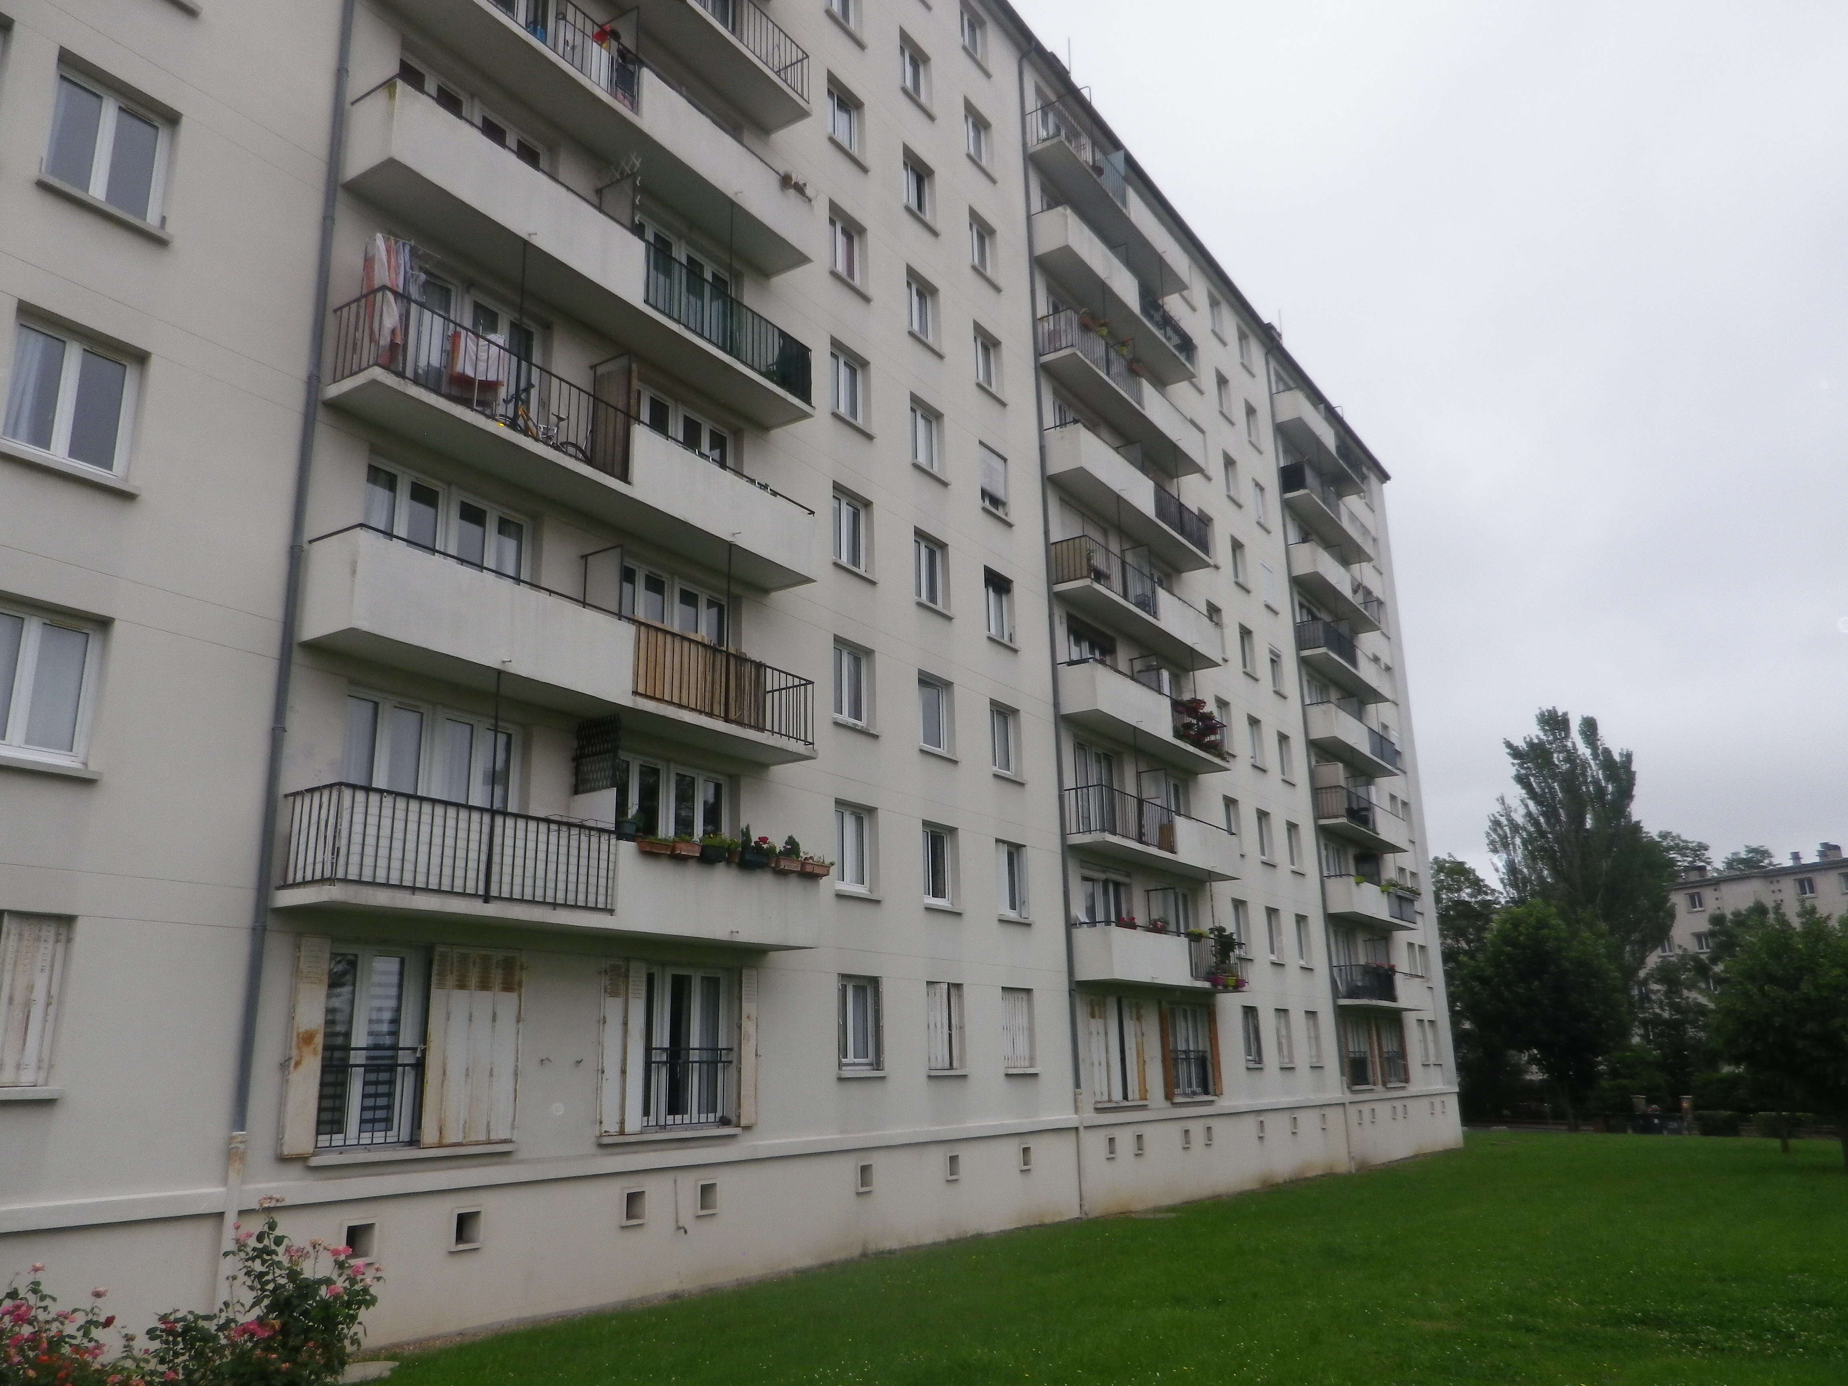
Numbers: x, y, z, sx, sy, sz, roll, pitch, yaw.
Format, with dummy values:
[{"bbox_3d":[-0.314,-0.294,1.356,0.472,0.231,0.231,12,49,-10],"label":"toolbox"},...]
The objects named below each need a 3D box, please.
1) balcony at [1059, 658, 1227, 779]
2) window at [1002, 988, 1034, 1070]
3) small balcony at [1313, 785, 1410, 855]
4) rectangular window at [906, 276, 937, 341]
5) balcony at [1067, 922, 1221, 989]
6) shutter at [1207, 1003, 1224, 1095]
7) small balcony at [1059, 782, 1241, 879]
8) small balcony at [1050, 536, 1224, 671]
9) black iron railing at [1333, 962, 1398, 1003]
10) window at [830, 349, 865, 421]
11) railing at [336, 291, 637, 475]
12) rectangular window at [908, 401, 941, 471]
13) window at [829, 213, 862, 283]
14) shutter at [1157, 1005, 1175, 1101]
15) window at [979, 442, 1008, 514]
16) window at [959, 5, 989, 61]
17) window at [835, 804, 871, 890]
[{"bbox_3d":[5.286,0.660,30.998,0.872,1.120,7.456,-12,-19,32],"label":"balcony"},{"bbox_3d":[1.685,6.269,24.895,0.162,1.425,1.163,-12,-19,32],"label":"window"},{"bbox_3d":[14.745,4.318,44.672,0.872,1.120,7.392,-12,-19,32],"label":"small balcony"},{"bbox_3d":[-0.094,-7.467,26.308,0.132,1.426,1.141,-12,-19,32],"label":"rectangular window"},{"bbox_3d":[5.411,5.953,29.460,0.894,1.059,7.233,-12,-19,32],"label":"balcony"},{"bbox_3d":[6.953,8.488,31.791,0.110,2.090,0.385,-12,-19,32],"label":"shutter"},{"bbox_3d":[5.451,3.366,30.770,0.890,1.152,7.693,-12,-19,32],"label":"small balcony"},{"bbox_3d":[5.217,-1.983,31.752,0.872,1.120,7.456,-12,-19,32],"label":"small balcony"},{"bbox_3d":[14.121,9.329,42.620,0.890,1.031,3.912,-12,-19,32],"label":"black iron railing"},{"bbox_3d":[-1.440,-5.472,23.897,0.142,1.395,1.173,-12,-19,32],"label":"window"},{"bbox_3d":[-5.187,-3.484,16.077,0.890,0.991,3.750,-12,-19,32],"label":"railing"},{"bbox_3d":[-0.025,-4.823,25.553,0.132,1.426,1.141,-12,-19,32],"label":"rectangular window"},{"bbox_3d":[-1.512,-8.153,24.667,0.142,1.395,1.173,-12,-19,32],"label":"window"},{"bbox_3d":[5.403,7.889,29.548,0.110,2.090,0.385,-12,-19,32],"label":"shutter"},{"bbox_3d":[1.378,-4.378,27.588,0.138,1.320,1.141,-12,-19,32],"label":"window"},{"bbox_3d":[1.053,-15.197,30.997,0.162,1.395,1.163,-12,-19,32],"label":"window"},{"bbox_3d":[-1.248,2.489,21.409,0.138,1.334,1.141,-12,-19,32],"label":"window"}]

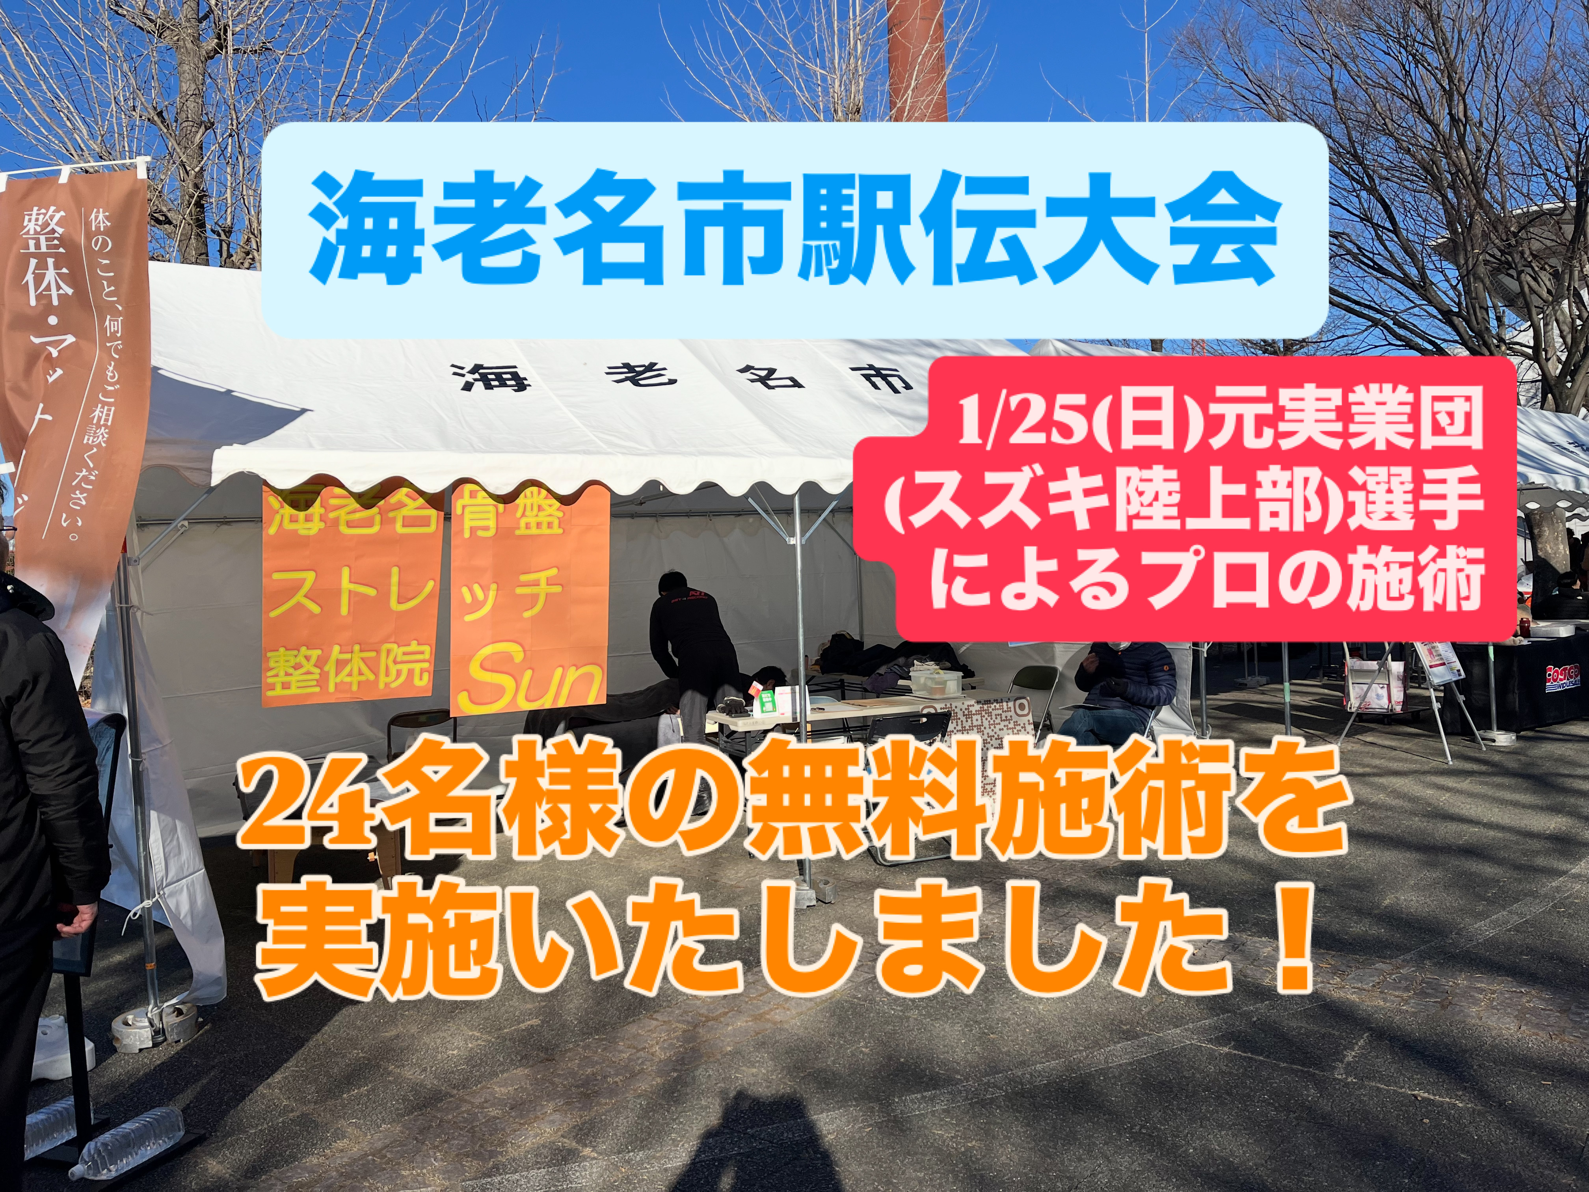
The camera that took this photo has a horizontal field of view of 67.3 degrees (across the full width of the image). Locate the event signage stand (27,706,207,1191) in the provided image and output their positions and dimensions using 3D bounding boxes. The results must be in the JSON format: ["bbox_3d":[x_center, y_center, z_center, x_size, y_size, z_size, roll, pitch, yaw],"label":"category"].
[{"bbox_3d":[-1.974,0.947,3.242,0.440,1.230,0.480,-1,3,26],"label":"event signage stand"}]

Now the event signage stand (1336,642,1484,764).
[{"bbox_3d":[4.258,0.397,8.276,0.800,1.360,0.680,1,4,44],"label":"event signage stand"}]

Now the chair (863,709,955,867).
[{"bbox_3d":[0.525,0.950,6.195,0.460,0.750,0.480,-3,3,-21],"label":"chair"}]

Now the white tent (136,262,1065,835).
[{"bbox_3d":[-0.872,-0.193,6.914,5.400,3.050,3.600,-4,4,-30],"label":"white tent"}]

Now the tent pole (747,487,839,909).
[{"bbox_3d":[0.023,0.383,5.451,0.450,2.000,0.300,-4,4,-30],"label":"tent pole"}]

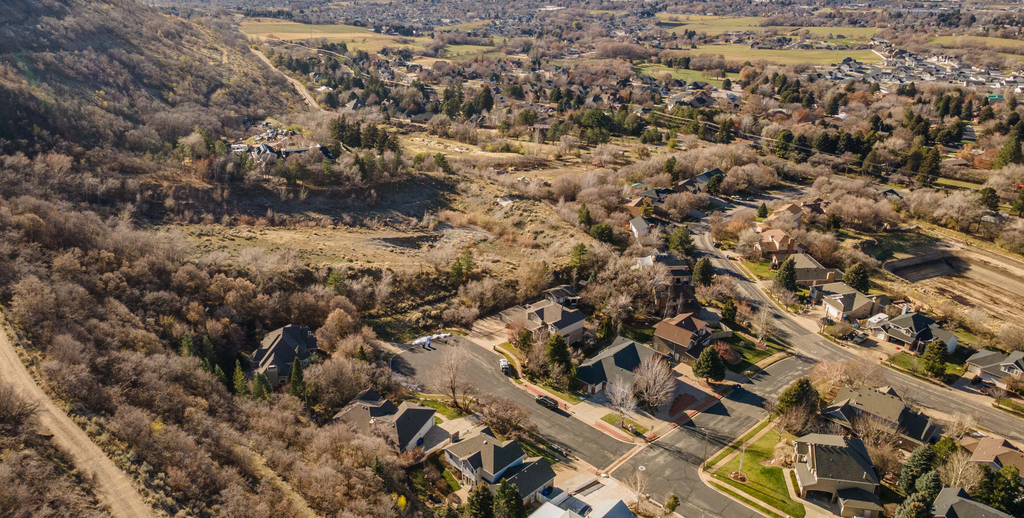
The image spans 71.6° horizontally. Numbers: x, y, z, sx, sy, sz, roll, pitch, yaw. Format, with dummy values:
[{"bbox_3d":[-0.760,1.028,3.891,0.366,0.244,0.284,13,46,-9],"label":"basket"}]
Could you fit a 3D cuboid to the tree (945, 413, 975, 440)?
[{"bbox_3d":[100.720,38.160,159.940,6.040,6.800,6.040,0,24,0],"label":"tree"}]

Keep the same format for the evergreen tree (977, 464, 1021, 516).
[{"bbox_3d":[95.450,44.930,139.020,6.650,11.690,6.650,0,24,0],"label":"evergreen tree"}]

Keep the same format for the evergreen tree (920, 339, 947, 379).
[{"bbox_3d":[110.600,25.720,185.000,6.000,10.860,6.000,0,24,0],"label":"evergreen tree"}]

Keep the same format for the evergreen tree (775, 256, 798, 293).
[{"bbox_3d":[93.305,5.125,239.763,7.598,12.365,7.598,0,24,0],"label":"evergreen tree"}]

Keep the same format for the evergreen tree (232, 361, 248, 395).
[{"bbox_3d":[-64.004,28.225,166.681,3.404,10.060,3.404,0,24,0],"label":"evergreen tree"}]

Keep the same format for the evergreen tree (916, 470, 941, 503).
[{"bbox_3d":[82.620,45.010,139.870,4.810,8.840,4.810,0,24,0],"label":"evergreen tree"}]

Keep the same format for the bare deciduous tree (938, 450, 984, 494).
[{"bbox_3d":[87.660,42.282,138.305,8.571,10.840,8.571,0,24,0],"label":"bare deciduous tree"}]

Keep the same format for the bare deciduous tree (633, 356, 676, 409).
[{"bbox_3d":[32.220,28.140,160.700,10.020,13.440,10.020,0,24,0],"label":"bare deciduous tree"}]

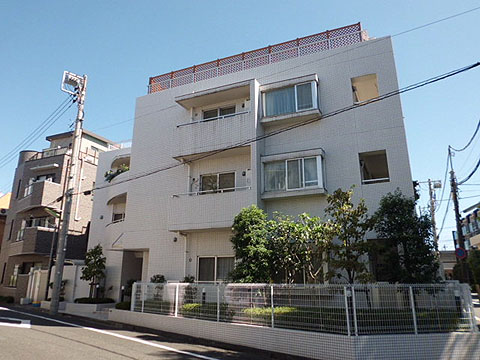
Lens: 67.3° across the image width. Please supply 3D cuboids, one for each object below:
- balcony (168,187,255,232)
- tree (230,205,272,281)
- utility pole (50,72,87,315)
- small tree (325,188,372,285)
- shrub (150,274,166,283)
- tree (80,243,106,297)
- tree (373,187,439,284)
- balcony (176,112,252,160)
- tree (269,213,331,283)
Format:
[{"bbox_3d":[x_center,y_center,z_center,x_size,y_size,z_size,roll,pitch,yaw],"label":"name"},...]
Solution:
[{"bbox_3d":[-0.804,1.156,13.093,3.200,1.330,1.200,-6,-18,20],"label":"balcony"},{"bbox_3d":[0.352,2.468,10.900,1.300,3.500,1.300,0,-17,2],"label":"tree"},{"bbox_3d":[-8.101,0.218,16.832,1.000,11.550,0.500,8,-18,-25],"label":"utility pole"},{"bbox_3d":[3.014,2.037,9.830,1.320,3.730,1.300,-5,-17,16],"label":"small tree"},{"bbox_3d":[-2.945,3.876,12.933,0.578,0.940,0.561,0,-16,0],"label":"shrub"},{"bbox_3d":[-6.463,4.028,15.906,1.150,2.330,1.150,7,-18,-21],"label":"tree"},{"bbox_3d":[4.494,2.061,9.772,1.800,3.660,1.750,-7,-18,23],"label":"tree"},{"bbox_3d":[-0.833,-1.475,13.892,3.150,1.330,1.200,-6,-18,20],"label":"balcony"},{"bbox_3d":[1.742,2.516,10.469,1.750,3.170,1.500,-2,-17,9],"label":"tree"}]

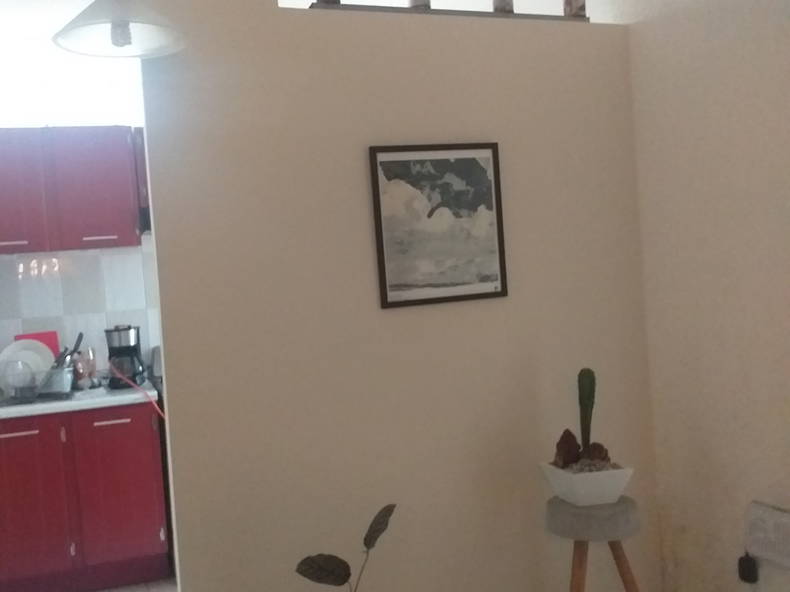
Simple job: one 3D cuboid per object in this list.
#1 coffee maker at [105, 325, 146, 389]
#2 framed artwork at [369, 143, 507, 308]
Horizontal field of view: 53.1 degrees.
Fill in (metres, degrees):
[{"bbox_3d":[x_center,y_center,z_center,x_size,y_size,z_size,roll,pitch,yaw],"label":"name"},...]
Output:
[{"bbox_3d":[-1.327,0.296,3.906,0.169,0.298,0.210,-4,1,-12],"label":"coffee maker"},{"bbox_3d":[0.153,-0.244,2.697,0.455,0.532,0.022,-5,2,-17],"label":"framed artwork"}]

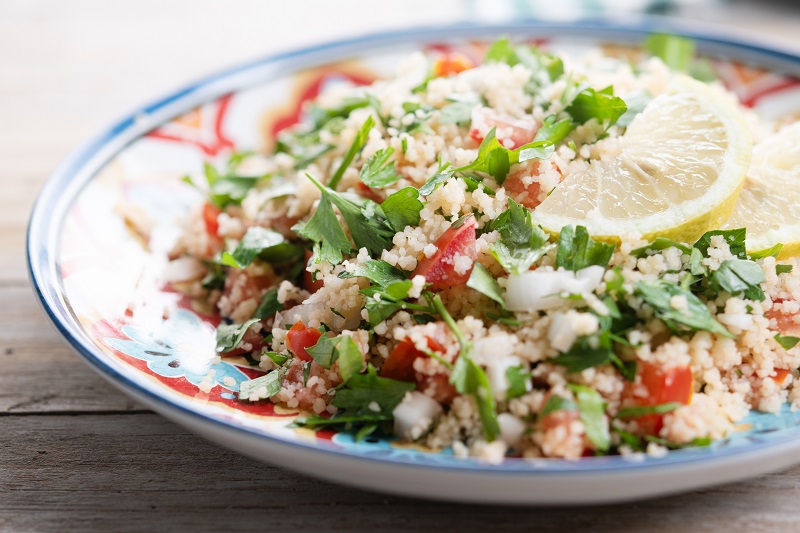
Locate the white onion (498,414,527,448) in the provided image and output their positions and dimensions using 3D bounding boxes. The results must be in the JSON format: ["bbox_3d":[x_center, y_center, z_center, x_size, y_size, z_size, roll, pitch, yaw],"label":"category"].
[{"bbox_3d":[0.025,0.037,0.442,0.007,0.006,0.006,-2,28,0],"label":"white onion"}]

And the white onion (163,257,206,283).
[{"bbox_3d":[-0.057,0.001,0.531,0.012,0.005,0.007,-2,28,0],"label":"white onion"}]

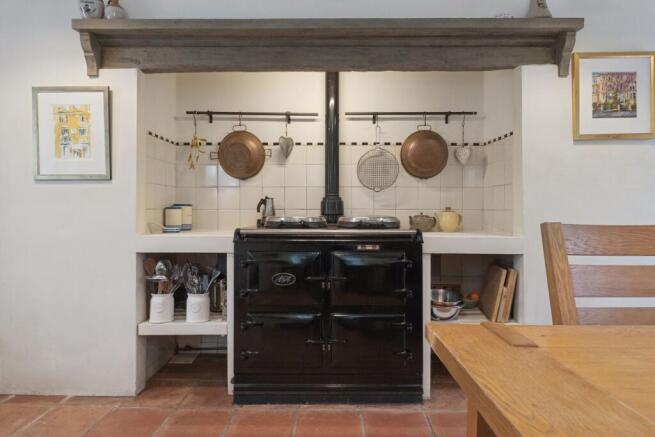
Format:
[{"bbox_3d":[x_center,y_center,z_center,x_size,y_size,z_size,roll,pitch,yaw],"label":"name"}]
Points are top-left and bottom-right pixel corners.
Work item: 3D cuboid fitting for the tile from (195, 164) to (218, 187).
[{"bbox_3d":[-0.828,-0.292,2.630,0.151,0.150,0.010,0,1,0],"label":"tile"}]

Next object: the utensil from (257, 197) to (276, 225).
[{"bbox_3d":[-0.387,-0.044,2.430,0.125,0.190,0.095,0,1,0],"label":"utensil"}]

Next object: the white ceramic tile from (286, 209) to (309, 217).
[{"bbox_3d":[-0.214,0.017,2.610,0.150,0.150,0.010,0,1,0],"label":"white ceramic tile"}]

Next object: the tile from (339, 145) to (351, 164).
[{"bbox_3d":[0.090,-0.434,2.630,0.152,0.132,0.010,0,1,0],"label":"tile"}]

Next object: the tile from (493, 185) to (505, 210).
[{"bbox_3d":[1.073,-0.123,2.382,0.010,0.150,0.150,0,1,0],"label":"tile"}]

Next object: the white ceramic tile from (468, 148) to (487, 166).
[{"bbox_3d":[0.997,-0.430,2.605,0.146,0.132,0.010,0,1,0],"label":"white ceramic tile"}]

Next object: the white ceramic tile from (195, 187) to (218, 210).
[{"bbox_3d":[-0.824,-0.135,2.610,0.150,0.150,0.010,0,1,0],"label":"white ceramic tile"}]

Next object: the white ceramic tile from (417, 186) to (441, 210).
[{"bbox_3d":[0.713,-0.140,2.678,0.153,0.153,0.010,0,1,0],"label":"white ceramic tile"}]

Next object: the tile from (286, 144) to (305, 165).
[{"bbox_3d":[-0.222,-0.442,2.674,0.153,0.137,0.010,0,1,0],"label":"tile"}]

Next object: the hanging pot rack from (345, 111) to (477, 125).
[{"bbox_3d":[0.577,-0.690,2.625,0.890,0.085,0.075,0,1,0],"label":"hanging pot rack"}]

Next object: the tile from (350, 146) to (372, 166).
[{"bbox_3d":[0.241,-0.430,2.610,0.150,0.130,0.010,0,1,0],"label":"tile"}]

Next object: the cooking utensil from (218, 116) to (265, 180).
[{"bbox_3d":[-0.576,-0.469,2.570,0.318,0.425,0.105,0,1,0],"label":"cooking utensil"}]

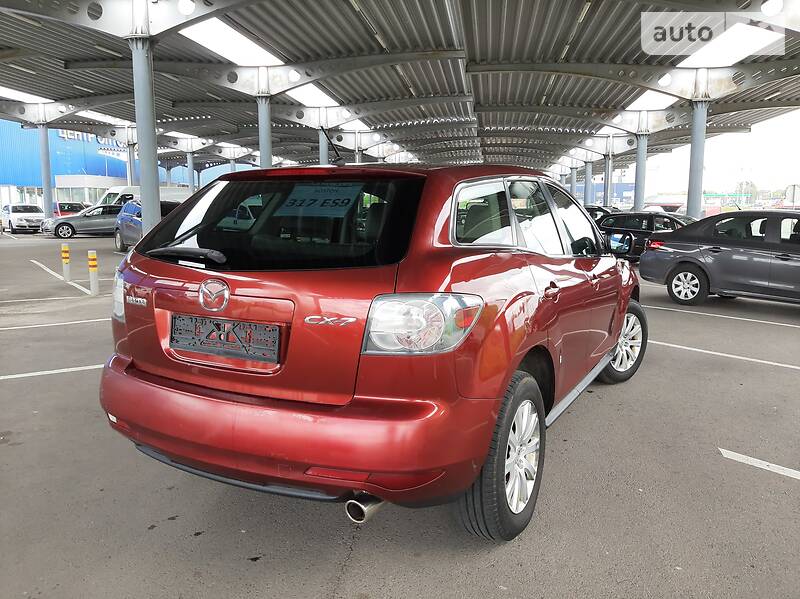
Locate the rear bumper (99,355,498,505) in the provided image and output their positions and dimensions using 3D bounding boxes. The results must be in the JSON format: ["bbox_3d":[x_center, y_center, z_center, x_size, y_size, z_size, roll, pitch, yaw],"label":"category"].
[{"bbox_3d":[-0.577,0.464,2.393,1.840,0.420,0.550,5,9,29],"label":"rear bumper"}]

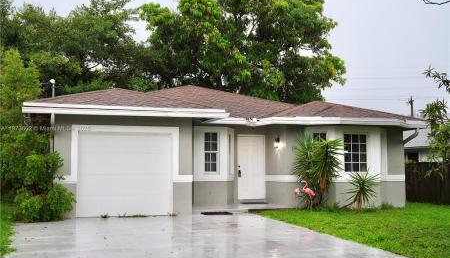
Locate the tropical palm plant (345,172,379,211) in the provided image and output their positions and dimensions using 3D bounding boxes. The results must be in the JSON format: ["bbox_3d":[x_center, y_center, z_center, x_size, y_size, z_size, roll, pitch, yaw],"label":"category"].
[{"bbox_3d":[3.820,1.750,14.700,0.970,1.110,0.950,1,-5,-18],"label":"tropical palm plant"}]

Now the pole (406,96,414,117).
[{"bbox_3d":[20.100,0.910,56.700,0.600,9.000,0.350,0,-4,0],"label":"pole"}]

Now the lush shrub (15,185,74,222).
[{"bbox_3d":[-4.300,1.750,12.500,1.420,0.920,1.150,1,-5,-18],"label":"lush shrub"}]

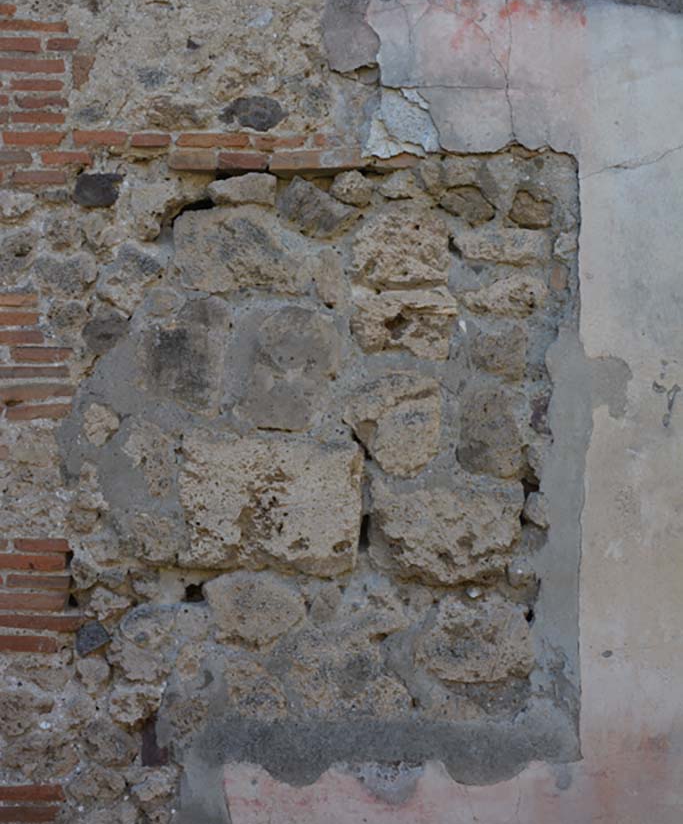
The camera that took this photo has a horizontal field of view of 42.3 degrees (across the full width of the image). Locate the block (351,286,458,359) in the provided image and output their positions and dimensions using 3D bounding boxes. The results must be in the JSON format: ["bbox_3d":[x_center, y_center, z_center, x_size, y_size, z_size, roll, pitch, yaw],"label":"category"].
[{"bbox_3d":[0.163,-0.231,2.365,0.274,0.181,0.170,0,0,0],"label":"block"}]

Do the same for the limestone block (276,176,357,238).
[{"bbox_3d":[-0.072,-0.587,2.532,0.226,0.175,0.130,0,-2,0],"label":"limestone block"}]

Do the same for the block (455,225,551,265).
[{"bbox_3d":[0.424,-0.436,2.375,0.241,0.094,0.130,0,0,0],"label":"block"}]

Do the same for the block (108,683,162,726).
[{"bbox_3d":[-0.569,0.808,2.436,0.148,0.120,0.100,0,-2,0],"label":"block"}]

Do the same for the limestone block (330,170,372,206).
[{"bbox_3d":[0.029,-0.636,2.511,0.119,0.102,0.085,0,-2,0],"label":"limestone block"}]

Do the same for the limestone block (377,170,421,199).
[{"bbox_3d":[0.150,-0.599,2.360,0.111,0.068,0.080,0,0,0],"label":"limestone block"}]

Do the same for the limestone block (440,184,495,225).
[{"bbox_3d":[0.330,-0.548,2.380,0.143,0.100,0.100,0,0,0],"label":"limestone block"}]

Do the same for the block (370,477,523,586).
[{"bbox_3d":[0.300,0.342,2.520,0.418,0.302,0.240,0,-2,0],"label":"block"}]

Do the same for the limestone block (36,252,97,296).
[{"bbox_3d":[-0.714,-0.358,2.335,0.155,0.114,0.110,0,0,0],"label":"limestone block"}]

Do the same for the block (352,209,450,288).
[{"bbox_3d":[0.155,-0.423,2.365,0.248,0.202,0.170,0,0,0],"label":"block"}]

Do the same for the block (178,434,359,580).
[{"bbox_3d":[-0.203,0.268,2.527,0.504,0.389,0.270,0,-2,0],"label":"block"}]

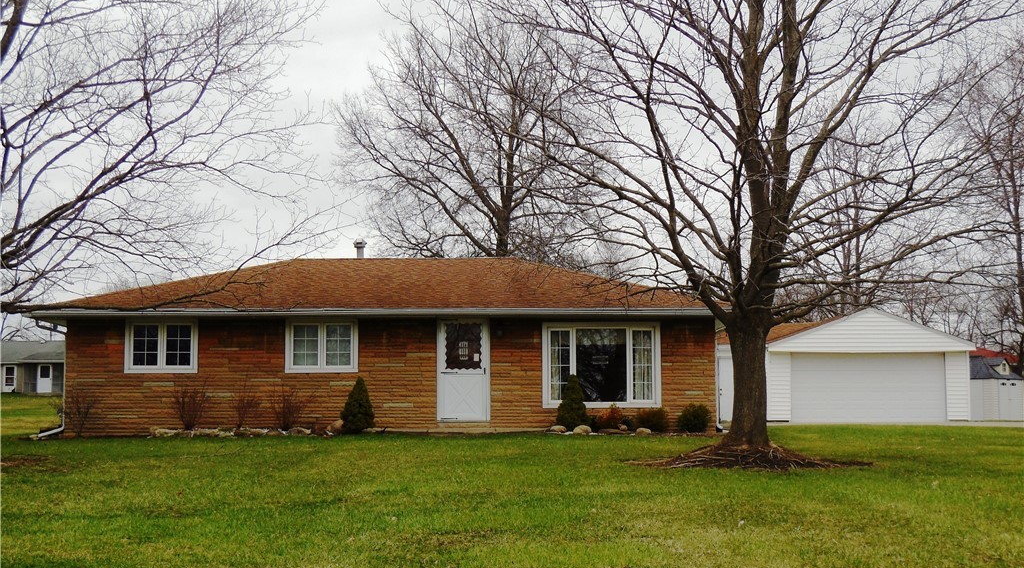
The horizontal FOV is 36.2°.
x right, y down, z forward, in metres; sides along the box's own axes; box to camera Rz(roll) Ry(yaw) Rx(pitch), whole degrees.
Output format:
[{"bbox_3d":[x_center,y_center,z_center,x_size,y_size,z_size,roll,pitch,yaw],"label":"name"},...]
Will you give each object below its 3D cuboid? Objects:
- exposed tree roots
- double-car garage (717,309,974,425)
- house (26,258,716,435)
[{"bbox_3d":[3.366,2.344,21.374,3.120,0.330,2.600,0,-5,0],"label":"exposed tree roots"},{"bbox_3d":[10.632,2.827,51.858,7.450,3.510,7.200,0,-5,0],"label":"double-car garage"},{"bbox_3d":[-2.412,1.386,35.123,14.170,3.950,9.200,0,-5,0],"label":"house"}]

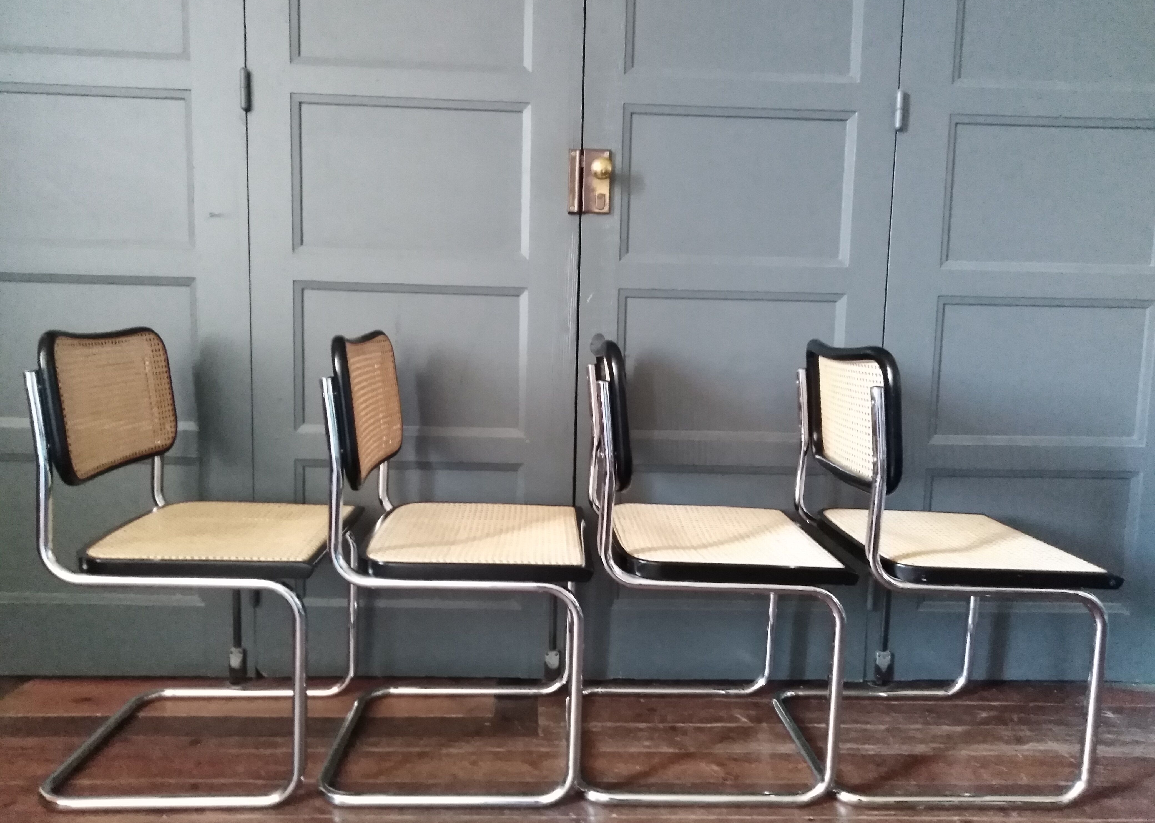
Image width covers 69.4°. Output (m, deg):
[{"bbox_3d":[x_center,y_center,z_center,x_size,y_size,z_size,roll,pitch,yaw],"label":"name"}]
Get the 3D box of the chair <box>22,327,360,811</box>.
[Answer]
[{"bbox_3d":[-0.713,0.259,1.639,0.506,0.836,0.475,1,6,-3],"label":"chair"}]

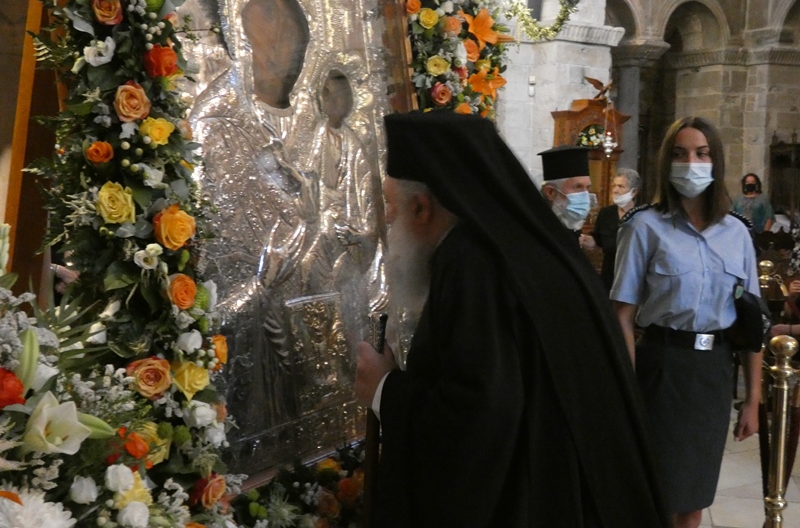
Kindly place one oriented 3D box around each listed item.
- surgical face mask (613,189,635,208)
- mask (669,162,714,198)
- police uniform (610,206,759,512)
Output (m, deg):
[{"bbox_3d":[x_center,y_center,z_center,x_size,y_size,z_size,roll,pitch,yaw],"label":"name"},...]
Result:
[{"bbox_3d":[1.383,-0.408,6.150,0.085,0.110,0.130,-3,6,-28],"label":"surgical face mask"},{"bbox_3d":[0.842,-0.241,2.870,0.130,0.105,0.080,1,5,16],"label":"mask"},{"bbox_3d":[0.847,0.290,2.960,0.430,0.920,0.270,0,5,-3],"label":"police uniform"}]

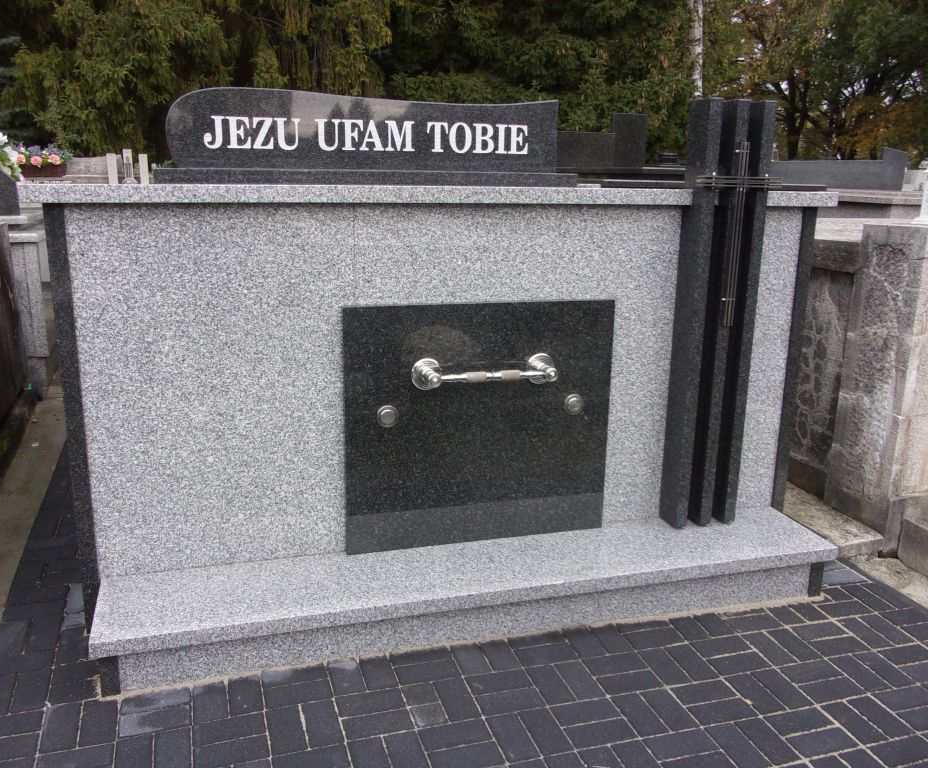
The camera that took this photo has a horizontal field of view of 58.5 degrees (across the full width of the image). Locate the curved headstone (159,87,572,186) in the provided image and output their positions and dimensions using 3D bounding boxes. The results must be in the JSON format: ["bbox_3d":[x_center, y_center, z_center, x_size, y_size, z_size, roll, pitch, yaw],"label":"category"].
[{"bbox_3d":[-0.307,-0.831,2.843,1.430,0.301,0.200,-3,15,-16],"label":"curved headstone"}]

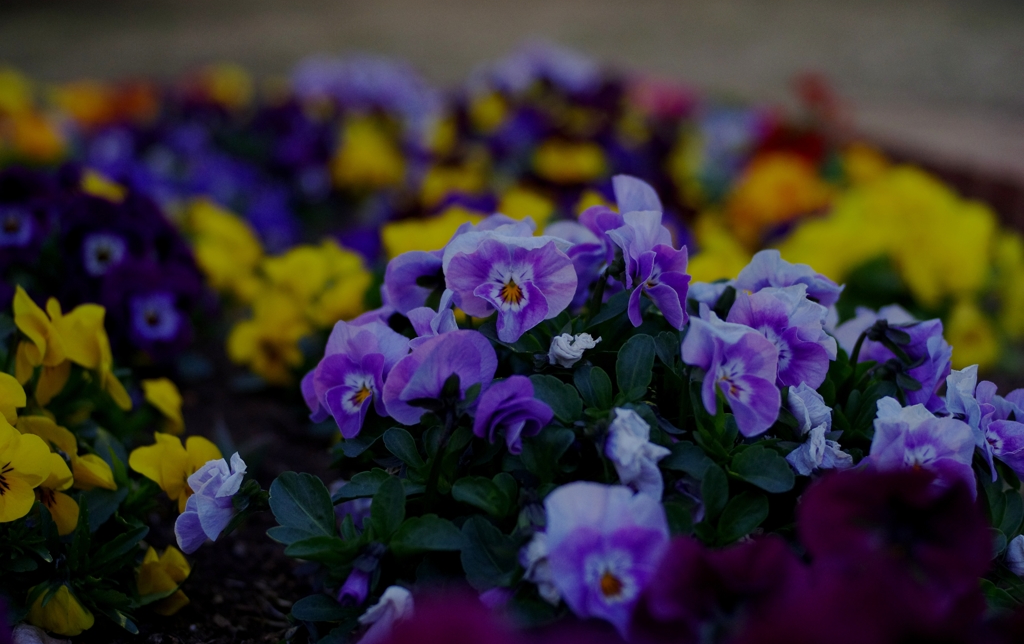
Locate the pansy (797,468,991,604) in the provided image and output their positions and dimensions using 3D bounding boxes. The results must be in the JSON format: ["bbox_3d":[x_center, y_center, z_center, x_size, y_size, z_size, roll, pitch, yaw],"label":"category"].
[{"bbox_3d":[0.104,0.059,0.465,0.051,0.042,0.023,1,15,5],"label":"pansy"}]

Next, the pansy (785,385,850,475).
[{"bbox_3d":[0.114,0.040,0.635,0.026,0.035,0.024,-2,15,-8],"label":"pansy"}]

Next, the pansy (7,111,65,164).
[{"bbox_3d":[-0.371,-0.144,1.330,0.043,0.037,0.028,0,17,0],"label":"pansy"}]

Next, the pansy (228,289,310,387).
[{"bbox_3d":[-0.123,0.008,0.860,0.042,0.046,0.024,-3,15,-12],"label":"pansy"}]

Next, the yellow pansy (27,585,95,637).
[{"bbox_3d":[-0.164,0.105,0.620,0.026,0.021,0.023,0,52,0],"label":"yellow pansy"}]

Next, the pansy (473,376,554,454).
[{"bbox_3d":[0.001,0.031,0.575,0.024,0.022,0.019,-2,6,-22],"label":"pansy"}]

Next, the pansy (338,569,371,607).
[{"bbox_3d":[-0.054,0.091,0.580,0.011,0.013,0.012,8,18,24],"label":"pansy"}]

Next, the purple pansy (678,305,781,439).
[{"bbox_3d":[0.087,0.020,0.680,0.040,0.051,0.024,-3,17,-11],"label":"purple pansy"}]

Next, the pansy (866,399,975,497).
[{"bbox_3d":[0.155,0.049,0.645,0.041,0.041,0.022,0,17,0],"label":"pansy"}]

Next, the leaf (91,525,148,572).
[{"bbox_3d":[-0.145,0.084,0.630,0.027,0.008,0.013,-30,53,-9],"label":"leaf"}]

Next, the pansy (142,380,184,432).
[{"bbox_3d":[-0.158,0.038,0.770,0.021,0.032,0.026,15,21,43],"label":"pansy"}]

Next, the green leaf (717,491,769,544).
[{"bbox_3d":[0.081,0.069,0.600,0.018,0.017,0.010,0,17,0],"label":"green leaf"}]

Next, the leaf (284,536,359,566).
[{"bbox_3d":[-0.064,0.076,0.570,0.025,0.007,0.014,-5,24,-11],"label":"leaf"}]

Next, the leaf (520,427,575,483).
[{"bbox_3d":[0.012,0.045,0.578,0.019,0.020,0.012,0,15,0],"label":"leaf"}]

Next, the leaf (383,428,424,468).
[{"bbox_3d":[-0.043,0.050,0.675,0.011,0.020,0.007,-45,6,-19],"label":"leaf"}]

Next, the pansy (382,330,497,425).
[{"bbox_3d":[-0.029,0.022,0.685,0.045,0.039,0.022,-2,17,-6],"label":"pansy"}]

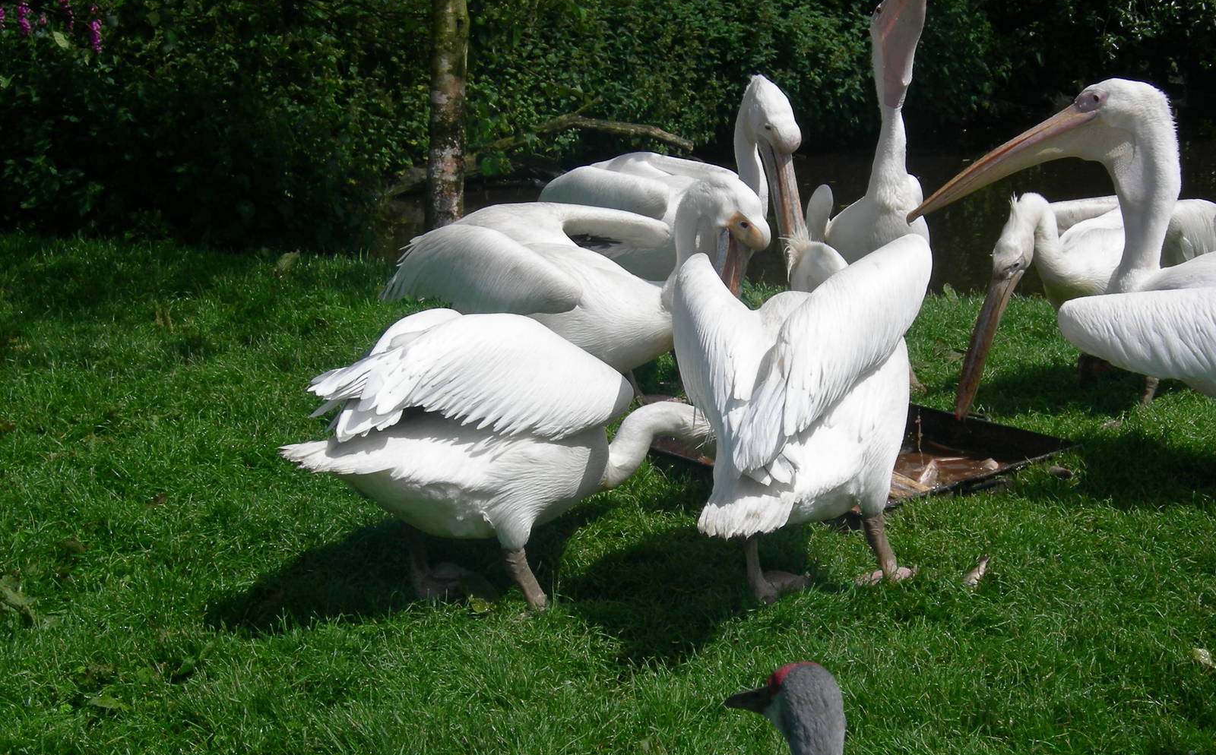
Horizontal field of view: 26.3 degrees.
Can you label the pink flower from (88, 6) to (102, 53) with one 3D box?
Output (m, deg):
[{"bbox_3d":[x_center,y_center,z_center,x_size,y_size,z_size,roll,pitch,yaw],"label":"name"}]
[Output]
[{"bbox_3d":[-2.368,-1.609,12.000,0.066,0.218,0.066,0,14,0],"label":"pink flower"}]

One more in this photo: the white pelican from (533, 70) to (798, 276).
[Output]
[{"bbox_3d":[0.170,-0.498,7.902,0.880,0.800,0.460,5,15,21],"label":"white pelican"}]

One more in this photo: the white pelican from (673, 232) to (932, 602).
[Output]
[{"bbox_3d":[0.440,0.059,5.794,0.520,0.700,0.800,6,15,24],"label":"white pelican"}]

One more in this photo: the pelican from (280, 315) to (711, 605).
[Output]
[{"bbox_3d":[-0.180,0.146,5.712,1.080,0.570,0.440,-5,15,-21],"label":"pelican"}]

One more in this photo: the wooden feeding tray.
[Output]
[{"bbox_3d":[0.594,0.205,6.449,0.782,0.110,0.819,-13,18,-43],"label":"wooden feeding tray"}]

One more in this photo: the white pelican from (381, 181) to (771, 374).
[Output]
[{"bbox_3d":[-0.080,-0.242,7.264,1.050,0.600,0.480,-1,14,-3],"label":"white pelican"}]

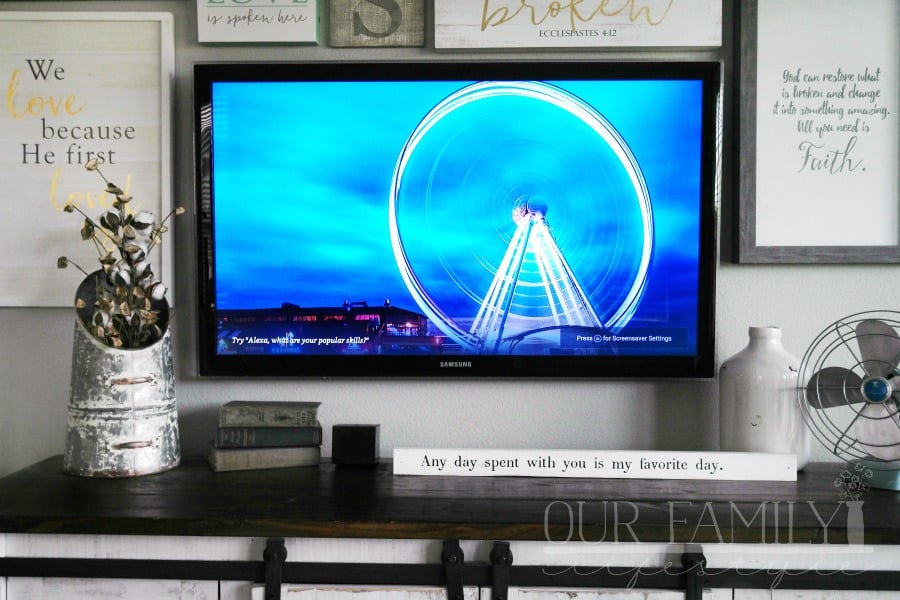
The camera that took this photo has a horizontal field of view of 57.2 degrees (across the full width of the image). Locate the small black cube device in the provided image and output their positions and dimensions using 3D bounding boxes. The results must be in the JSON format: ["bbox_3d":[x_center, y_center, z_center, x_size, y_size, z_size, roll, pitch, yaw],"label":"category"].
[{"bbox_3d":[-0.191,0.291,1.687,0.086,0.077,0.084,0,1,1],"label":"small black cube device"}]

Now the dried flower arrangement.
[{"bbox_3d":[-0.645,-0.074,1.619,0.240,0.400,0.200,0,2,-10],"label":"dried flower arrangement"}]

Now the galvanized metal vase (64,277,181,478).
[{"bbox_3d":[-0.648,0.137,1.634,0.211,0.388,0.211,-1,2,-32],"label":"galvanized metal vase"}]

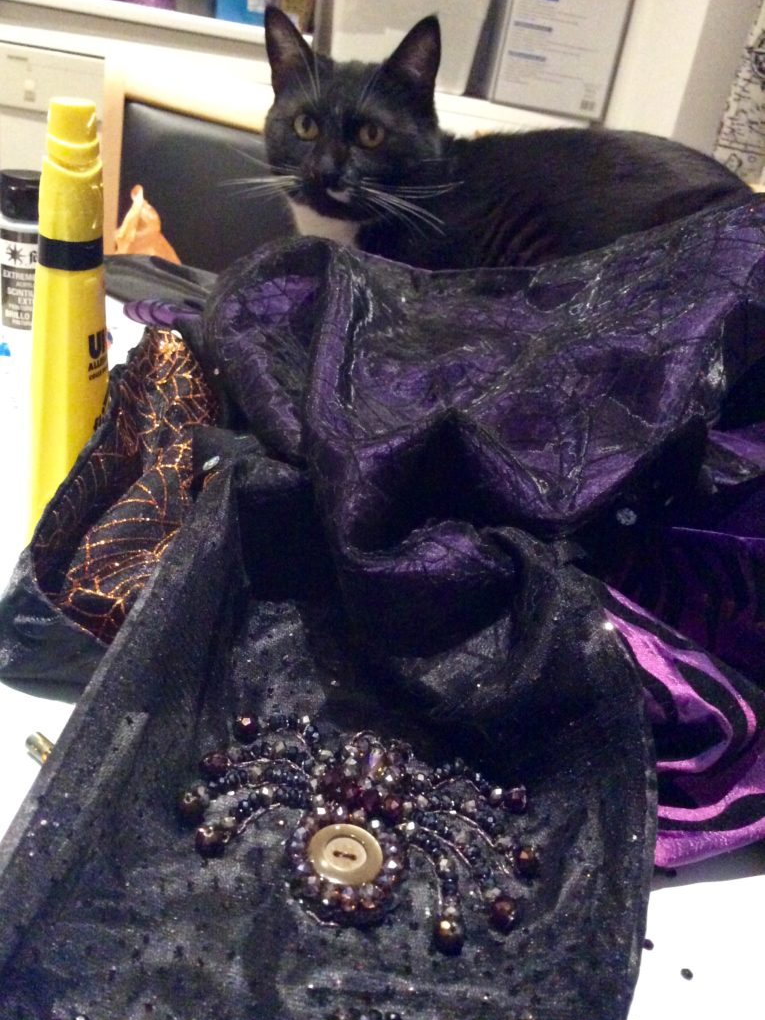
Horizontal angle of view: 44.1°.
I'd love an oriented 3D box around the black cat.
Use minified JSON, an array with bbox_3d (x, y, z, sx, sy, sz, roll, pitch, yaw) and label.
[{"bbox_3d":[0.102,-0.215,0.669,0.390,0.193,0.180,-5,28,-28],"label":"black cat"}]

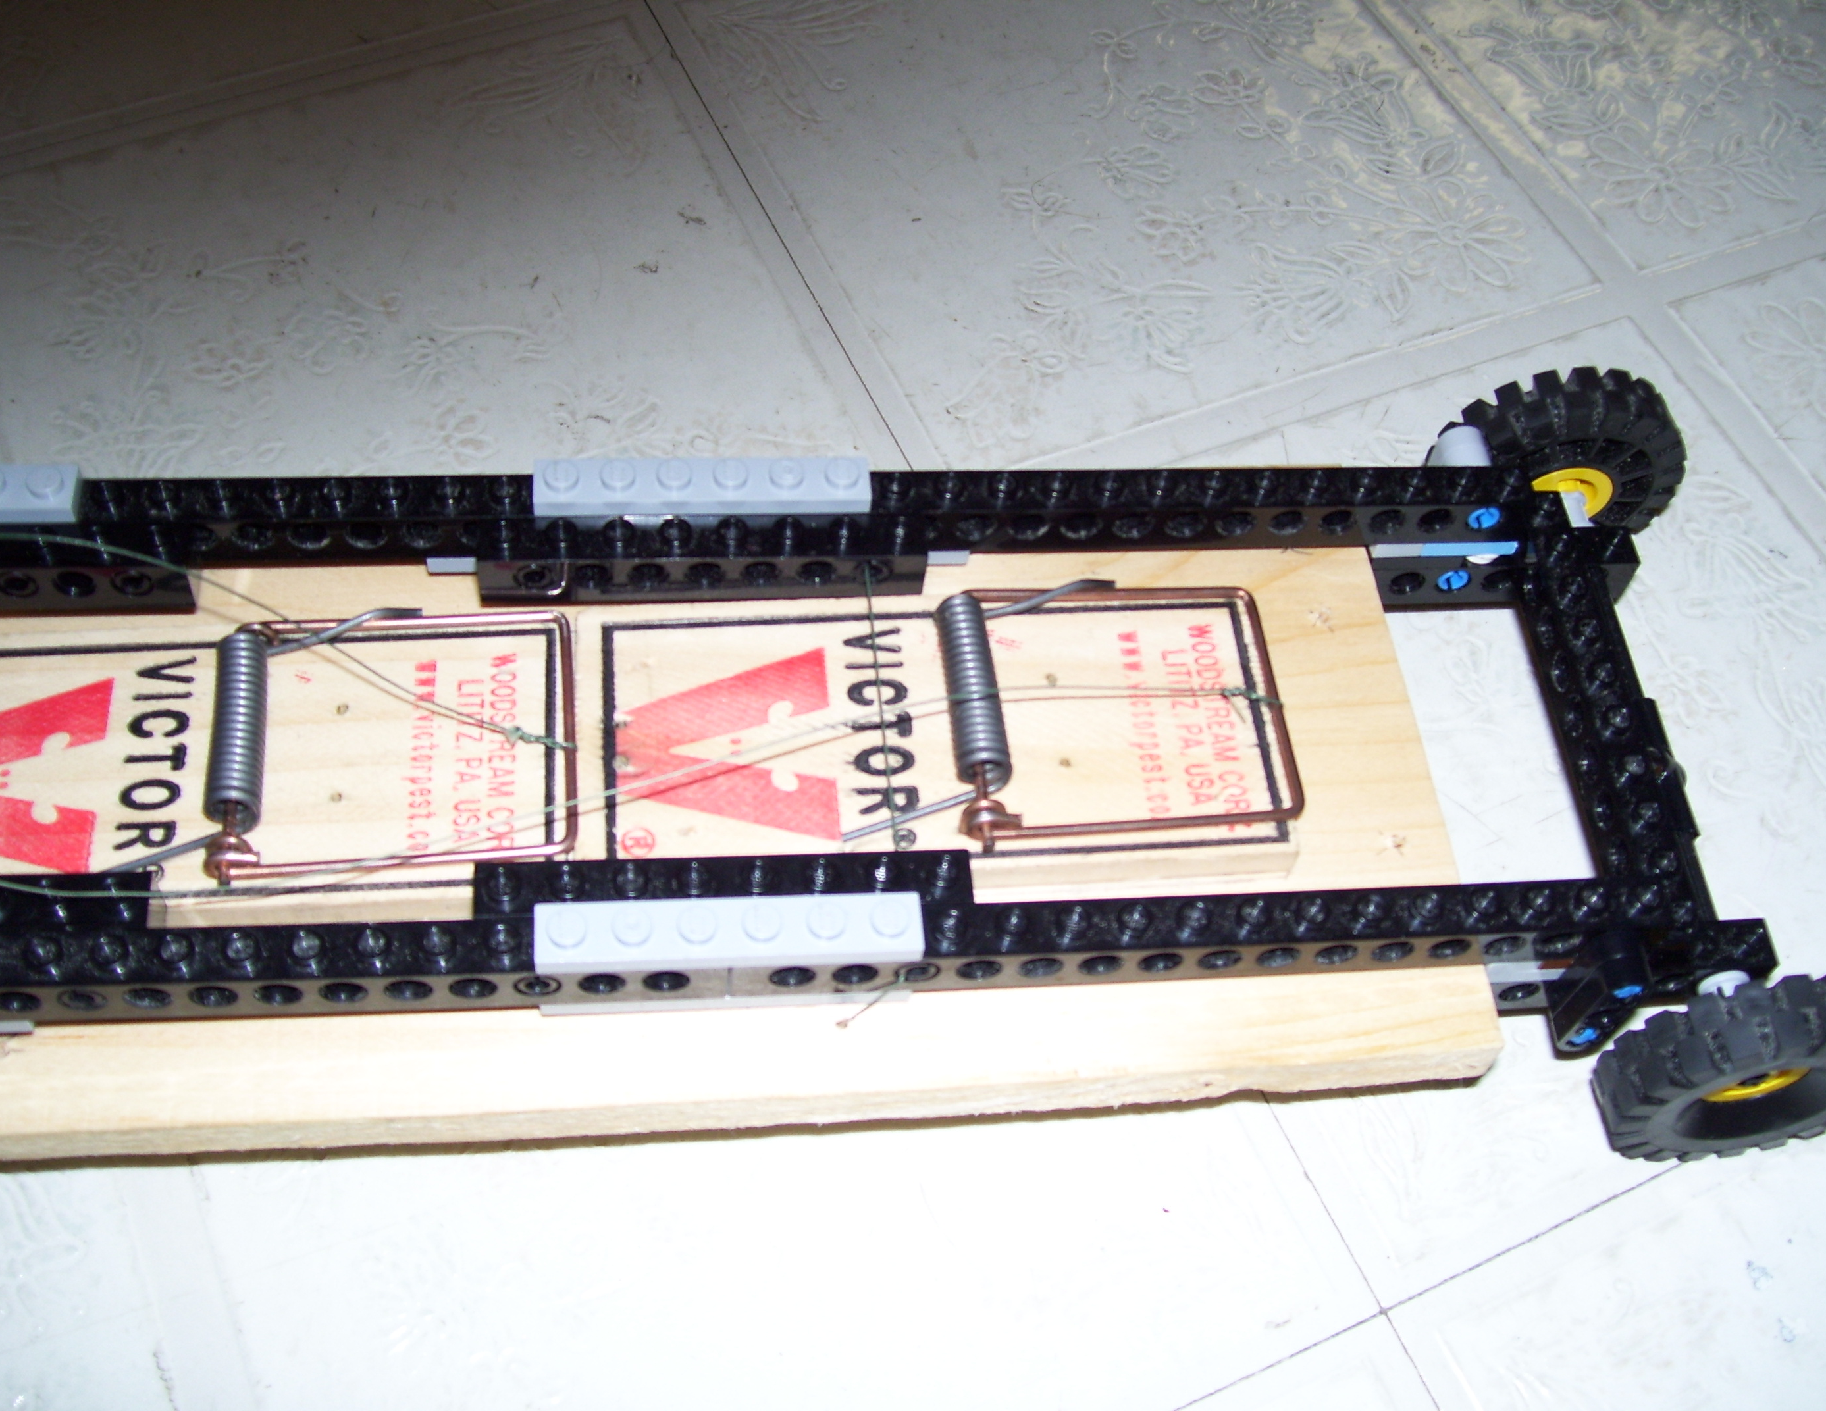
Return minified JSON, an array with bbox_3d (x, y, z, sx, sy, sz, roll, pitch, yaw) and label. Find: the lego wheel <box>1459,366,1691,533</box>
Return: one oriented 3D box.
[{"bbox_3d":[0.108,-0.039,0.331,0.043,0.043,0.013,-4,56,-6],"label":"lego wheel"}]

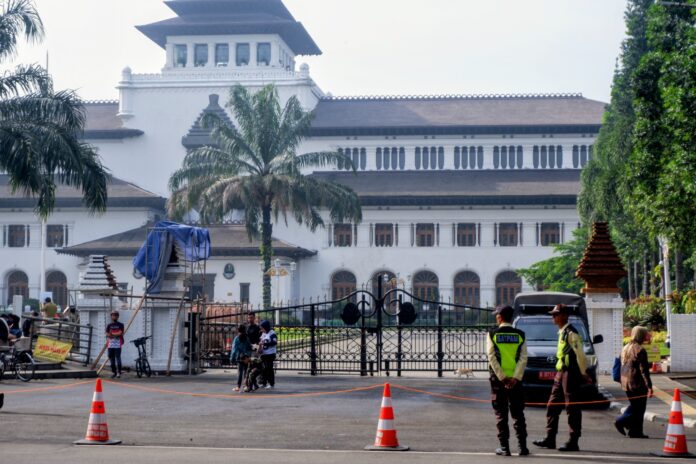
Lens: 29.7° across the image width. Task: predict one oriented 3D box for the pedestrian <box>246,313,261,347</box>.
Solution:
[{"bbox_3d":[-2.182,2.682,30.292,0.460,1.660,0.320,-1,-4,23],"label":"pedestrian"}]

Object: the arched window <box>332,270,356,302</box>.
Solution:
[{"bbox_3d":[-0.326,5.215,115.800,2.250,3.500,0.350,0,-4,7],"label":"arched window"}]

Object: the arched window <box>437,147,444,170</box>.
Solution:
[{"bbox_3d":[8.588,-6.738,121.000,0.560,2.080,0.250,0,-4,7],"label":"arched window"}]

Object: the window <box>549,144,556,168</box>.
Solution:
[{"bbox_3d":[18.910,-6.928,121.681,0.600,2.168,0.300,0,-4,7],"label":"window"}]

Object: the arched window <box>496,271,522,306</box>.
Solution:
[{"bbox_3d":[13.974,5.138,114.100,2.250,3.500,0.350,0,-4,7],"label":"arched window"}]

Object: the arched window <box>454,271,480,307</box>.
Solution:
[{"bbox_3d":[11.090,5.290,122.000,2.400,3.400,0.350,0,-4,7],"label":"arched window"}]

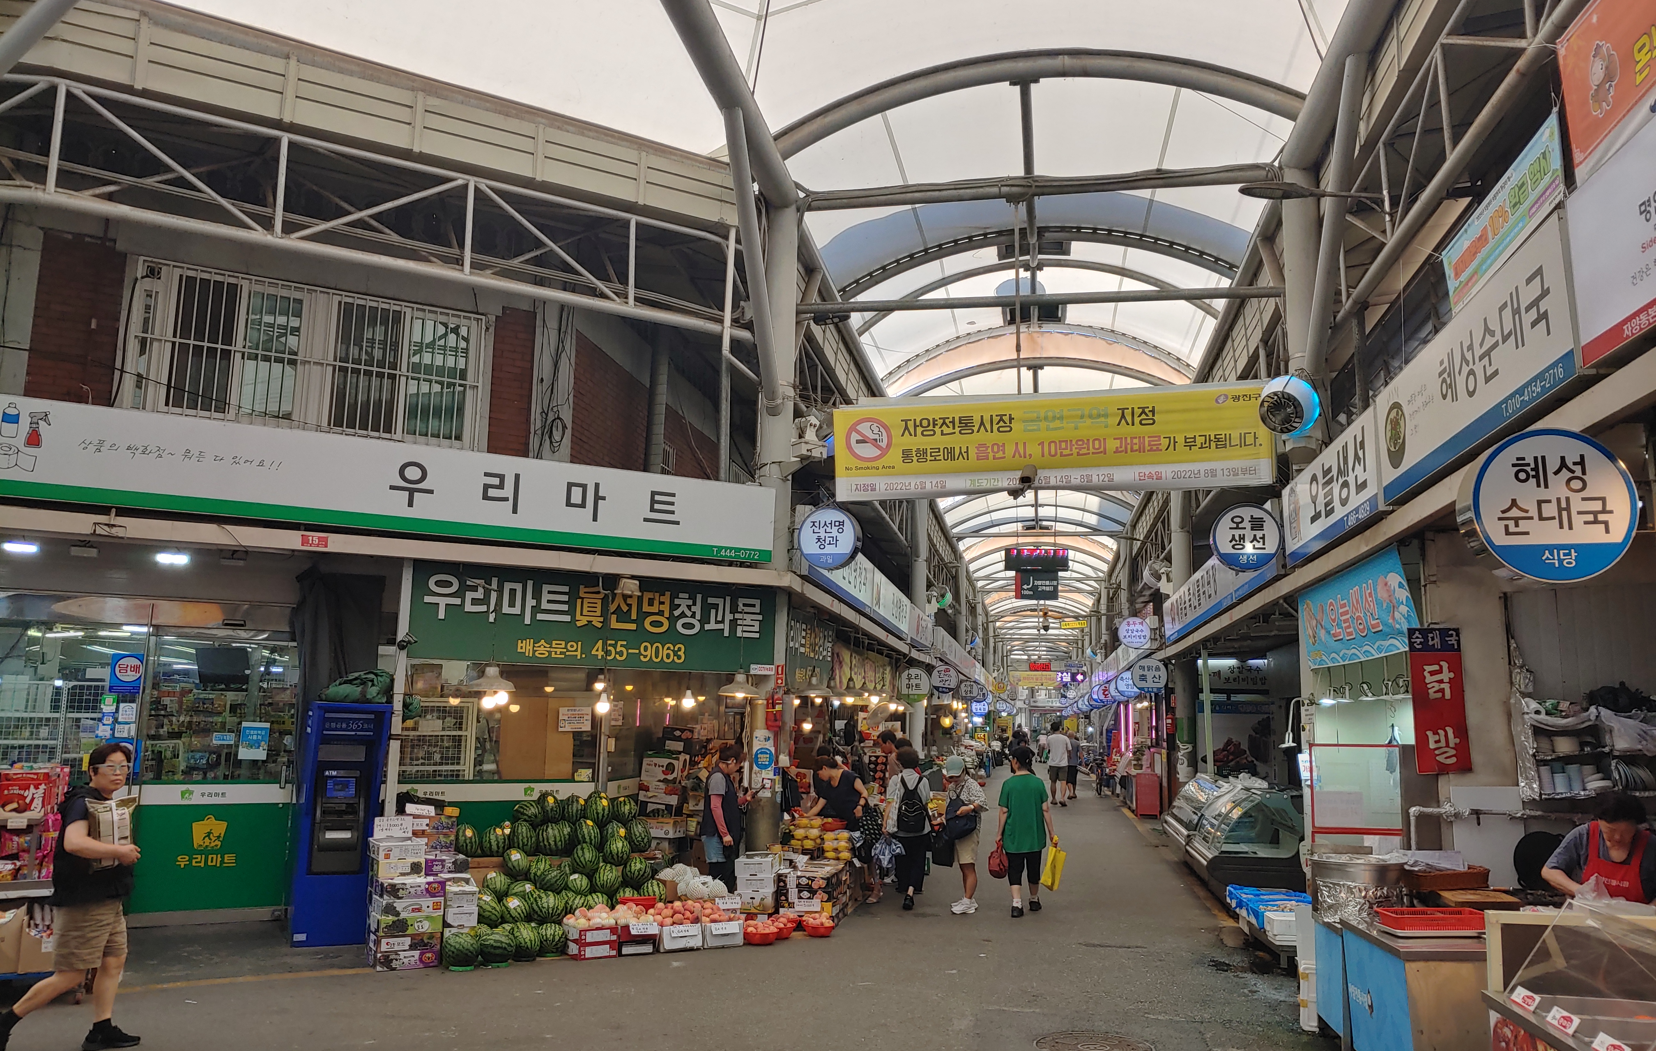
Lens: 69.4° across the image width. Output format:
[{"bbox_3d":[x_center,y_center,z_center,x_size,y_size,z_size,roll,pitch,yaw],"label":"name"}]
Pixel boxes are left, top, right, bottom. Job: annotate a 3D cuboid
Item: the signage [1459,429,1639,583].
[{"bbox_3d":[2.885,-0.066,4.798,0.605,0.605,0.160,-1,-9,10],"label":"signage"}]

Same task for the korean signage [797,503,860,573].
[{"bbox_3d":[0.015,0.141,11.944,0.600,0.600,0.200,-2,-10,18],"label":"korean signage"}]

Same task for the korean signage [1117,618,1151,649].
[{"bbox_3d":[6.463,2.270,25.128,0.690,0.690,0.180,-1,-9,10],"label":"korean signage"}]

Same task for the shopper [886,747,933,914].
[{"bbox_3d":[0.789,2.926,11.621,0.460,1.530,0.380,-1,-10,10],"label":"shopper"}]

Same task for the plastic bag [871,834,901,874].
[{"bbox_3d":[0.566,3.154,11.500,0.280,0.340,0.220,-1,-9,10],"label":"plastic bag"}]

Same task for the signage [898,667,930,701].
[{"bbox_3d":[1.730,3.177,23.968,0.670,0.670,0.170,-1,-9,10],"label":"signage"}]

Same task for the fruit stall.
[{"bbox_3d":[-1.702,2.818,9.910,3.960,1.130,1.650,6,-11,-30],"label":"fruit stall"}]

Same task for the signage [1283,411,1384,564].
[{"bbox_3d":[4.067,-0.212,9.611,0.160,0.723,3.094,-1,-10,10],"label":"signage"}]

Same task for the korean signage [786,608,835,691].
[{"bbox_3d":[-0.161,1.462,13.166,0.060,0.827,2.675,-1,-10,10],"label":"korean signage"}]

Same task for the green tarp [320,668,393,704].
[{"bbox_3d":[-3.821,1.330,9.691,0.520,0.280,0.450,6,-10,-26],"label":"green tarp"}]

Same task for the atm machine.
[{"bbox_3d":[-3.894,2.345,9.520,0.540,1.800,0.620,7,-11,-26],"label":"atm machine"}]

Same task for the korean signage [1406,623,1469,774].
[{"bbox_3d":[3.921,1.114,7.659,0.320,0.940,0.050,-1,-9,10],"label":"korean signage"}]

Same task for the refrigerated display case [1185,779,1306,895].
[{"bbox_3d":[4.247,3.229,12.191,1.000,1.180,1.750,-1,-9,10],"label":"refrigerated display case"}]

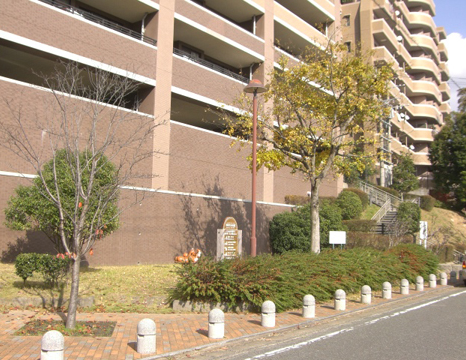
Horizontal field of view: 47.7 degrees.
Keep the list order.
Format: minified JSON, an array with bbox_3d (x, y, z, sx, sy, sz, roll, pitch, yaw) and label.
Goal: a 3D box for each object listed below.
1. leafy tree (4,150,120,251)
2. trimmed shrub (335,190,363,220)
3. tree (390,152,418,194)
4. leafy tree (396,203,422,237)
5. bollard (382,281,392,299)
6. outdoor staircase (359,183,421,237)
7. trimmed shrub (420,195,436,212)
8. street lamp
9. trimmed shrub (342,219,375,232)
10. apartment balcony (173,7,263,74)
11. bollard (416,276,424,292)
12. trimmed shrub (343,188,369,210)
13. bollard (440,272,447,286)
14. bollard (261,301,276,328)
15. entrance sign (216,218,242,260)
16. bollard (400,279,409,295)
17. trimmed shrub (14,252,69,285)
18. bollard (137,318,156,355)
[{"bbox_3d":[-4.913,0.953,15.261,3.200,3.722,3.200,-4,-8,37],"label":"leafy tree"},{"bbox_3d":[6.744,1.493,30.500,1.600,1.750,1.600,-4,-8,37],"label":"trimmed shrub"},{"bbox_3d":[13.423,-0.467,41.000,2.200,3.400,2.100,1,-6,0],"label":"tree"},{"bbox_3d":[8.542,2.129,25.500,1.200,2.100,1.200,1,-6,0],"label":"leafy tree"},{"bbox_3d":[4.217,3.028,14.400,0.250,0.445,0.250,-4,-8,37],"label":"bollard"},{"bbox_3d":[9.070,1.832,33.913,4.300,3.900,5.600,-4,-8,37],"label":"outdoor staircase"},{"bbox_3d":[13.104,1.583,35.500,1.200,1.300,1.100,-4,-8,37],"label":"trimmed shrub"},{"bbox_3d":[0.544,0.032,13.598,0.610,5.248,0.610,1,-6,0],"label":"street lamp"},{"bbox_3d":[6.451,2.383,27.300,1.800,0.800,0.900,-4,-8,37],"label":"trimmed shrub"},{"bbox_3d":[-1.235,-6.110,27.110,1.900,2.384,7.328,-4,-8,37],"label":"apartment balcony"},{"bbox_3d":[5.795,3.225,16.363,0.246,0.447,0.246,-4,-8,37],"label":"bollard"},{"bbox_3d":[7.884,1.272,33.500,1.600,1.500,1.600,-4,-8,37],"label":"trimmed shrub"},{"bbox_3d":[7.736,3.634,19.300,0.250,0.445,0.250,-4,-8,37],"label":"bollard"},{"bbox_3d":[0.640,2.411,9.546,0.246,0.447,0.246,1,-6,0],"label":"bollard"},{"bbox_3d":[-0.112,2.064,17.707,0.180,1.640,1.150,-4,-8,37],"label":"entrance sign"},{"bbox_3d":[5.082,3.155,15.550,0.250,0.445,0.250,-4,-8,37],"label":"bollard"},{"bbox_3d":[-4.226,2.018,11.750,1.180,0.750,0.600,1,-6,0],"label":"trimmed shrub"},{"bbox_3d":[-1.154,2.095,7.070,0.250,0.445,0.250,1,-6,0],"label":"bollard"}]

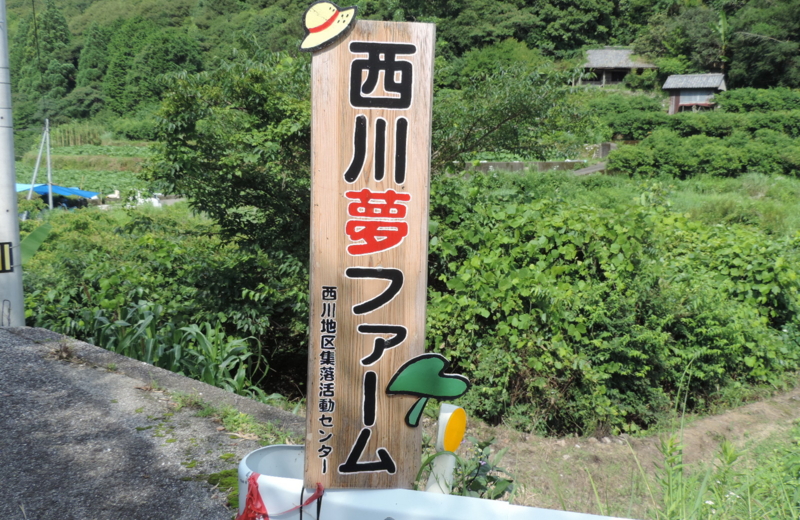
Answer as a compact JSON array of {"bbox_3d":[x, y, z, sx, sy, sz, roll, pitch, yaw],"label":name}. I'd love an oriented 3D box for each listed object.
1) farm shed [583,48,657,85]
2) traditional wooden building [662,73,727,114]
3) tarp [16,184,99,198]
[{"bbox_3d":[26.464,-23.184,98.000,8.800,4.700,5.600,2,8,9],"label":"farm shed"},{"bbox_3d":[29.707,-16.627,81.500,5.600,4.200,3.800,6,10,35],"label":"traditional wooden building"},{"bbox_3d":[-22.055,-4.423,52.000,4.800,0.950,3.200,1,8,3],"label":"tarp"}]

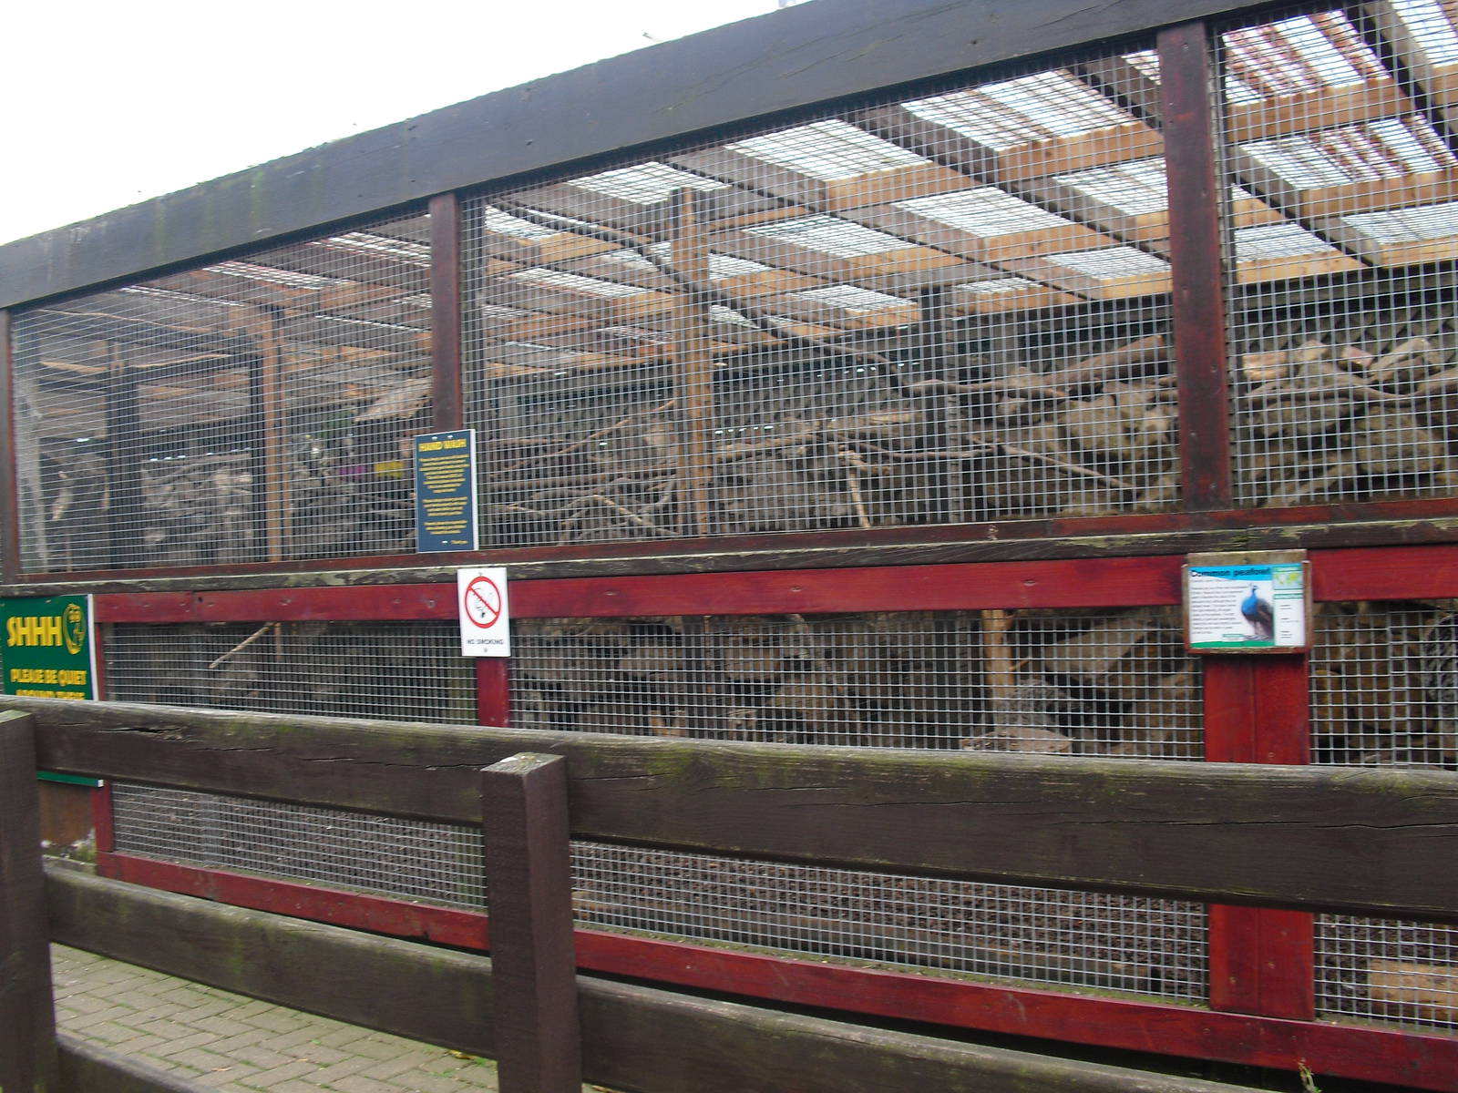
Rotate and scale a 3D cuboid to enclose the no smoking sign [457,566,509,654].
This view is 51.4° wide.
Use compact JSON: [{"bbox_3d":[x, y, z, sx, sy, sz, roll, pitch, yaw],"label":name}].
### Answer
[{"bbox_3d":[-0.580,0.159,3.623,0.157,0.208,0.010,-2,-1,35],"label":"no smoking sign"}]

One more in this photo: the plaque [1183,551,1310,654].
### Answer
[{"bbox_3d":[0.898,0.107,2.619,0.218,0.154,0.022,-2,-1,35],"label":"plaque"}]

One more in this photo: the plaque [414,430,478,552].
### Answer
[{"bbox_3d":[-0.699,-0.135,3.757,0.197,0.295,0.018,-2,-1,35],"label":"plaque"}]

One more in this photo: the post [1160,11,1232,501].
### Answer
[{"bbox_3d":[0.845,-0.489,2.715,0.085,0.865,0.070,-2,-1,35],"label":"post"}]

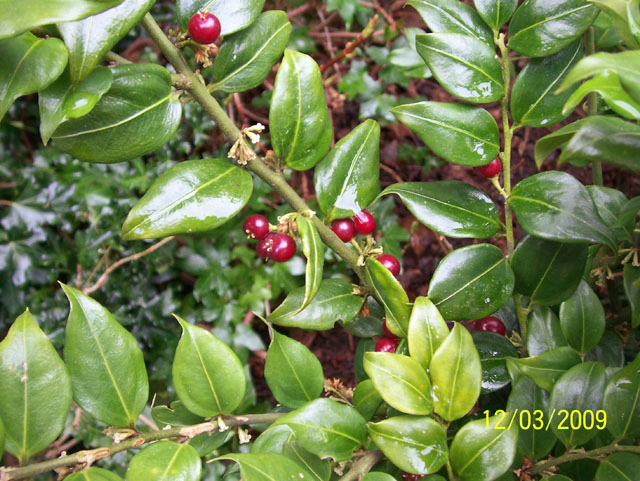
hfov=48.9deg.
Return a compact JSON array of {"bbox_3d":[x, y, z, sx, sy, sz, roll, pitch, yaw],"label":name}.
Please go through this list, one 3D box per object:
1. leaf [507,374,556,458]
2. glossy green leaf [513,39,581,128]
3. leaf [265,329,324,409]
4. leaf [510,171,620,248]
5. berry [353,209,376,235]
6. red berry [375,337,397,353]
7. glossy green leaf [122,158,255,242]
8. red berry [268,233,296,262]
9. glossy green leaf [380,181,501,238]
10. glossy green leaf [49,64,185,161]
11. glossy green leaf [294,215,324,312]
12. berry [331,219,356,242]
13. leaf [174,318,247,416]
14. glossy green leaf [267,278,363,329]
[{"bbox_3d":[0.076,0.062,0.250,0.018,0.006,0.033,4,73,1],"label":"leaf"},{"bbox_3d":[0.101,-0.069,0.305,0.023,0.008,0.055,36,70,8],"label":"glossy green leaf"},{"bbox_3d":[-0.012,0.050,0.275,0.021,0.037,0.006,-33,16,-10],"label":"leaf"},{"bbox_3d":[0.084,-0.008,0.241,0.039,0.008,0.025,27,69,4],"label":"leaf"},{"bbox_3d":[0.017,-0.007,0.270,0.009,0.009,0.009,0,41,0],"label":"berry"},{"bbox_3d":[0.029,0.048,0.310,0.010,0.010,0.010,0,40,0],"label":"red berry"},{"bbox_3d":[-0.051,-0.015,0.270,0.055,0.008,0.026,-33,68,-15],"label":"glossy green leaf"},{"bbox_3d":[-0.014,0.003,0.270,0.011,0.011,0.011,0,40,0],"label":"red berry"},{"bbox_3d":[0.051,-0.013,0.300,0.053,0.010,0.022,19,62,10],"label":"glossy green leaf"},{"bbox_3d":[-0.068,-0.042,0.237,0.045,0.009,0.028,-20,75,-6],"label":"glossy green leaf"},{"bbox_3d":[-0.005,0.008,0.265,0.008,0.014,0.037,11,70,-32],"label":"glossy green leaf"},{"bbox_3d":[0.009,-0.004,0.267,0.009,0.009,0.009,0,41,0],"label":"berry"},{"bbox_3d":[-0.036,0.038,0.215,0.021,0.006,0.035,-25,67,-15],"label":"leaf"},{"bbox_3d":[-0.002,0.028,0.295,0.041,0.008,0.019,-13,61,-8],"label":"glossy green leaf"}]

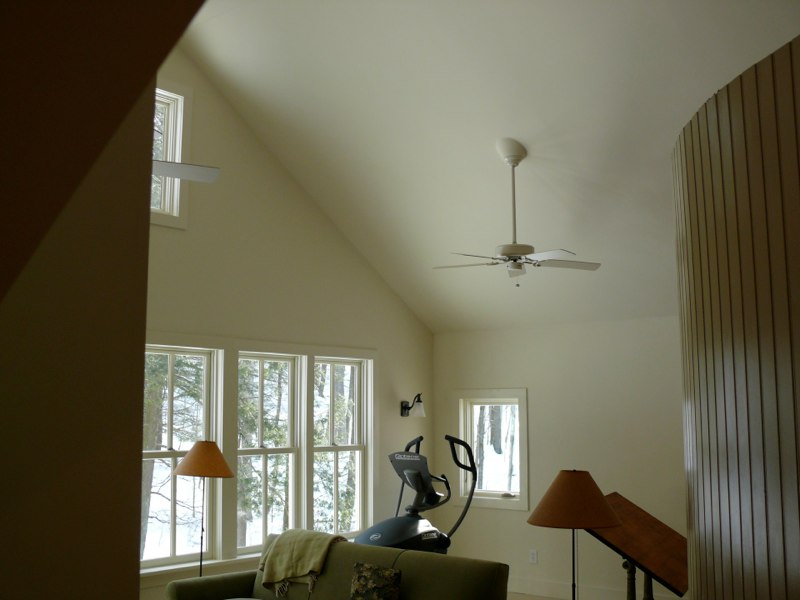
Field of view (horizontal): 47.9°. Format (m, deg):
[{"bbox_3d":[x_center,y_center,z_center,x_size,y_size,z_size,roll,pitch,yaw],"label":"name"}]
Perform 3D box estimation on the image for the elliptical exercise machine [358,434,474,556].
[{"bbox_3d":[0.201,1.819,7.233,0.760,1.467,1.650,-6,-9,39],"label":"elliptical exercise machine"}]

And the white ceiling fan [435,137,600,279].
[{"bbox_3d":[0.829,-0.679,6.614,1.280,1.032,1.250,0,-7,0],"label":"white ceiling fan"}]

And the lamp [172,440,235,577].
[{"bbox_3d":[-1.299,1.663,5.916,0.405,1.457,0.405,0,-7,0],"label":"lamp"}]

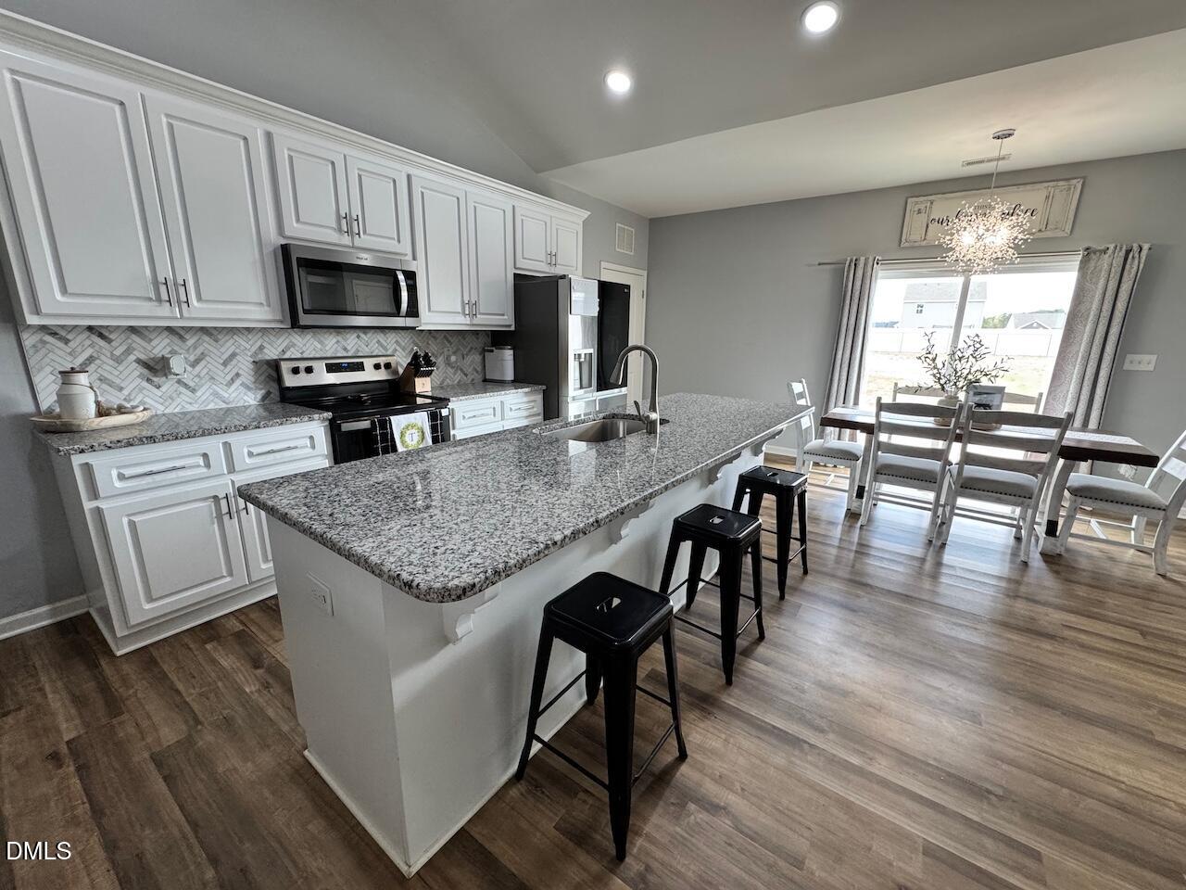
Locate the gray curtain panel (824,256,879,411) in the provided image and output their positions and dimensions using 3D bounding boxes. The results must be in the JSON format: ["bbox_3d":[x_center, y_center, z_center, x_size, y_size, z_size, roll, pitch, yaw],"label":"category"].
[{"bbox_3d":[2.597,-0.785,4.863,0.370,2.110,0.110,11,17,34],"label":"gray curtain panel"}]

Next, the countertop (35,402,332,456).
[{"bbox_3d":[-1.933,-0.105,2.345,0.622,0.035,0.989,11,17,35],"label":"countertop"}]

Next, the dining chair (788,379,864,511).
[{"bbox_3d":[2.007,-0.025,4.101,0.590,0.970,0.480,11,17,34],"label":"dining chair"}]

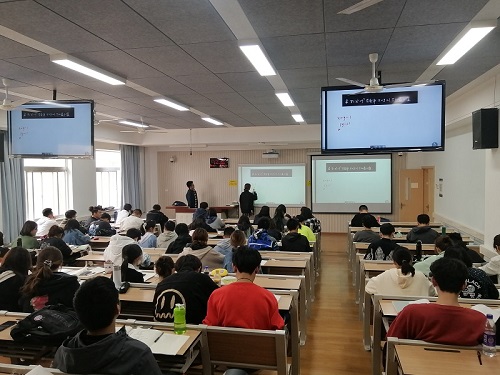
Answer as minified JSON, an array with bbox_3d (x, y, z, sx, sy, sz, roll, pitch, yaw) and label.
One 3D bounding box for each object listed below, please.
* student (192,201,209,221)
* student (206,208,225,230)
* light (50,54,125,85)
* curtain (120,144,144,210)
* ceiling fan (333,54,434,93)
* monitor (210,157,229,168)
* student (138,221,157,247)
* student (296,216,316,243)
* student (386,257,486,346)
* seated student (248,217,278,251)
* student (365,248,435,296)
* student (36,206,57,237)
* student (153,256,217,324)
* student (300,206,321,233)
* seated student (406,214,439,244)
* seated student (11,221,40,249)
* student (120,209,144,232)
[{"bbox_3d":[-1.183,1.021,9.879,0.470,1.280,0.720,0,2,21],"label":"student"},{"bbox_3d":[-0.753,1.103,8.997,0.500,1.258,0.740,0,3,12],"label":"student"},{"bbox_3d":[-1.939,-1.433,4.826,0.190,0.080,1.200,0,2,12],"label":"light"},{"bbox_3d":[-3.913,0.006,12.972,0.200,2.750,1.250,0,2,12],"label":"curtain"},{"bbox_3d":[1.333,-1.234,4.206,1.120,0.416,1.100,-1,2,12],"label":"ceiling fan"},{"bbox_3d":[-1.043,-0.832,13.468,0.660,0.350,0.070,0,3,12],"label":"monitor"},{"bbox_3d":[-1.730,1.193,6.953,0.460,1.220,0.720,1,3,23],"label":"student"},{"bbox_3d":[1.089,1.137,7.654,0.500,1.247,0.740,0,3,12],"label":"student"},{"bbox_3d":[1.311,1.103,2.825,0.620,1.300,0.760,0,2,10],"label":"student"},{"bbox_3d":[0.262,1.166,6.880,0.540,1.281,0.740,0,3,12],"label":"seated student"},{"bbox_3d":[1.457,1.162,3.852,0.620,1.170,0.800,-1,2,12],"label":"student"},{"bbox_3d":[-4.404,1.145,8.824,0.540,1.307,0.740,0,3,17],"label":"student"},{"bbox_3d":[-0.448,1.143,3.256,0.560,1.210,0.760,0,2,15],"label":"student"},{"bbox_3d":[1.330,1.072,8.504,0.470,1.311,0.740,-1,2,12],"label":"student"},{"bbox_3d":[3.096,1.128,6.958,0.510,1.270,0.680,0,2,12],"label":"seated student"},{"bbox_3d":[-3.720,1.154,6.775,0.500,1.239,0.740,0,3,17],"label":"seated student"},{"bbox_3d":[-2.740,1.118,9.213,0.500,1.200,0.700,0,2,17],"label":"student"}]

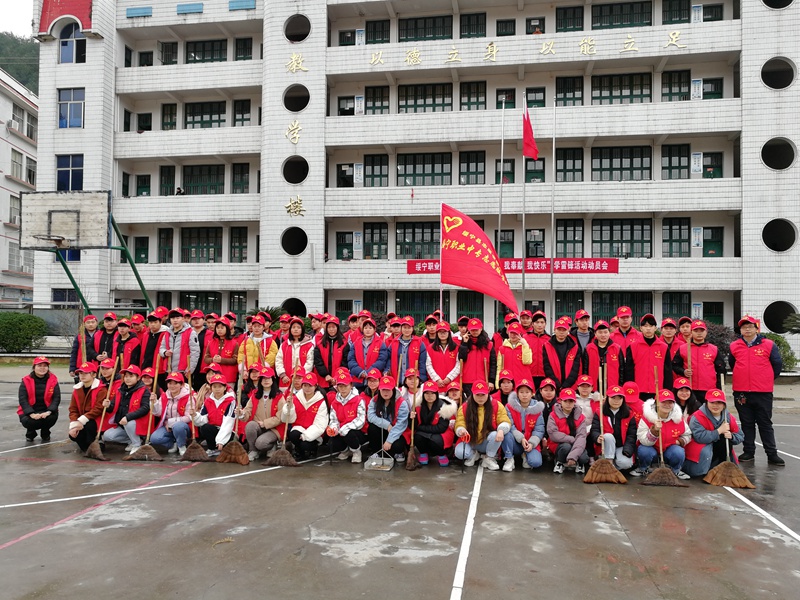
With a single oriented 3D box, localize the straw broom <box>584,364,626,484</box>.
[{"bbox_3d":[2.130,1.297,6.500,0.450,1.240,0.160,0,-1,10],"label":"straw broom"}]

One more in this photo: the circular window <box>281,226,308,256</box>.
[{"bbox_3d":[-5.072,-2.817,30.000,1.400,1.400,0.250,0,-1,10],"label":"circular window"}]

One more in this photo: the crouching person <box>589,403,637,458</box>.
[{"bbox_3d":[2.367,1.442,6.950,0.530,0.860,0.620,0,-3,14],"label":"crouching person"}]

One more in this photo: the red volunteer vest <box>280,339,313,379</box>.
[{"bbox_3d":[-1.395,0.860,8.450,0.440,0.660,0.300,1,-2,0],"label":"red volunteer vest"}]

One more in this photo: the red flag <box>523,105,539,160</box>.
[{"bbox_3d":[4.601,-5.905,22.000,0.550,1.920,0.320,0,-3,10],"label":"red flag"}]

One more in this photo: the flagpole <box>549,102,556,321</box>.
[{"bbox_3d":[5.522,-2.573,22.580,0.120,9.530,0.120,1,-1,10],"label":"flagpole"}]

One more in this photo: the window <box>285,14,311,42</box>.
[{"bbox_3d":[-4.810,-12.798,29.376,1.320,1.320,0.250,0,-2,9],"label":"window"}]

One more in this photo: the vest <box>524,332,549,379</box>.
[{"bbox_3d":[1.931,0.774,8.700,0.470,0.630,0.280,0,-1,10],"label":"vest"}]

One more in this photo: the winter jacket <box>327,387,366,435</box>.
[{"bbox_3d":[-0.602,1.284,7.220,0.440,0.540,0.380,1,-1,-2],"label":"winter jacket"}]

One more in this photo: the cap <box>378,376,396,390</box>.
[{"bbox_3d":[-0.141,0.959,7.150,0.190,0.150,0.260,0,10,2],"label":"cap"}]

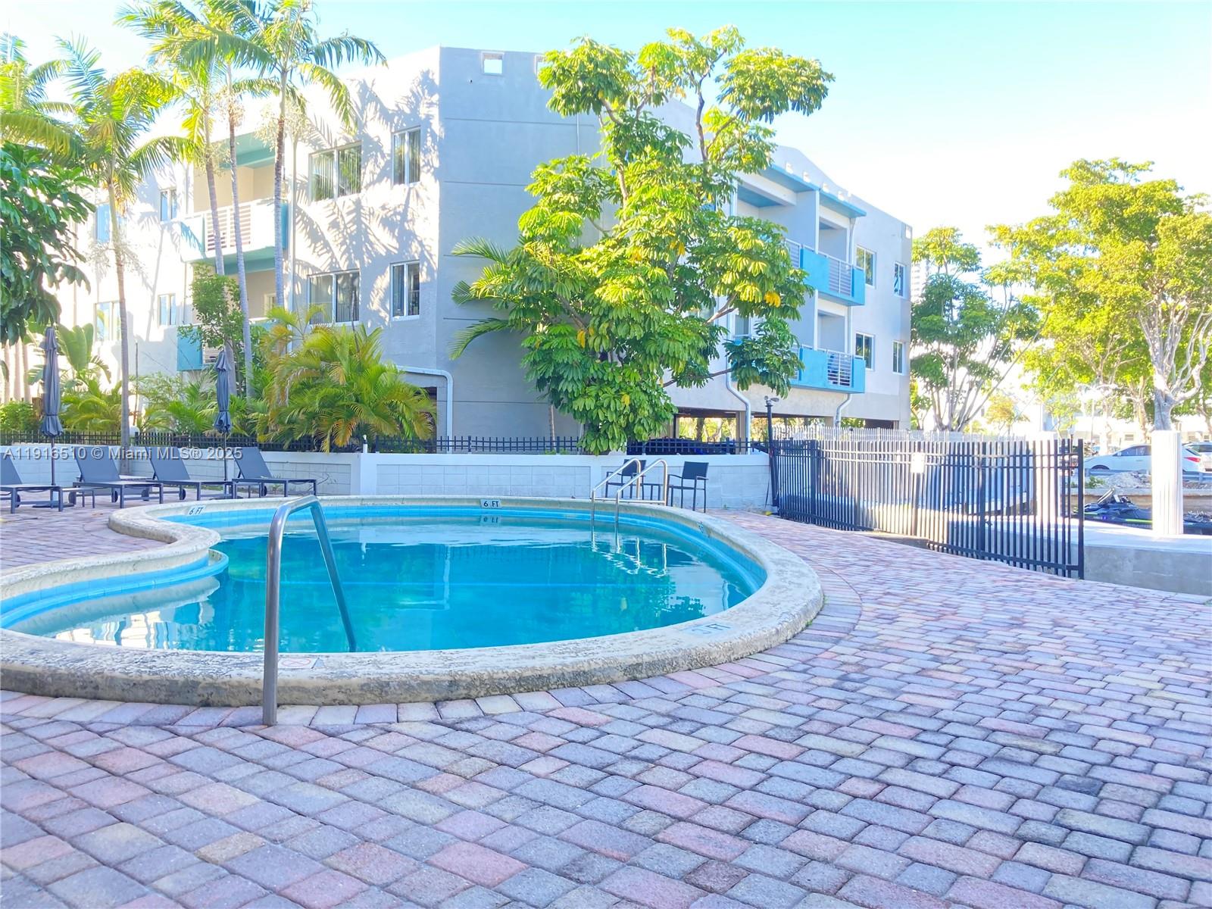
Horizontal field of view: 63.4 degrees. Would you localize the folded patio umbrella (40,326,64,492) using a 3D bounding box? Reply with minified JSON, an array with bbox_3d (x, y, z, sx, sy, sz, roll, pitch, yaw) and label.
[{"bbox_3d":[-8.013,-0.540,14.194,0.330,2.590,0.330,0,1,-29],"label":"folded patio umbrella"}]

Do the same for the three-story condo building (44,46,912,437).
[{"bbox_3d":[-3.014,-4.420,35.624,20.500,10.000,23.500,2,1,36],"label":"three-story condo building"}]

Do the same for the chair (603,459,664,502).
[{"bbox_3d":[0.356,0.522,17.114,0.550,0.860,0.550,2,1,36],"label":"chair"}]

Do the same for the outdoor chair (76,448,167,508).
[{"bbox_3d":[-7.304,0.324,14.662,1.350,0.870,0.630,1,1,31],"label":"outdoor chair"}]

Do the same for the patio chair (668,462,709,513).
[{"bbox_3d":[1.363,0.542,16.214,0.550,0.860,0.550,2,1,36],"label":"patio chair"}]

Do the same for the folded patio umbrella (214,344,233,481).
[{"bbox_3d":[-6.419,-0.544,16.494,0.310,2.560,0.310,0,1,-21],"label":"folded patio umbrella"}]

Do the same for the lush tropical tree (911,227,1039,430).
[{"bbox_3d":[14.744,-4.203,39.918,5.600,9.900,5.600,1,1,20],"label":"lush tropical tree"}]

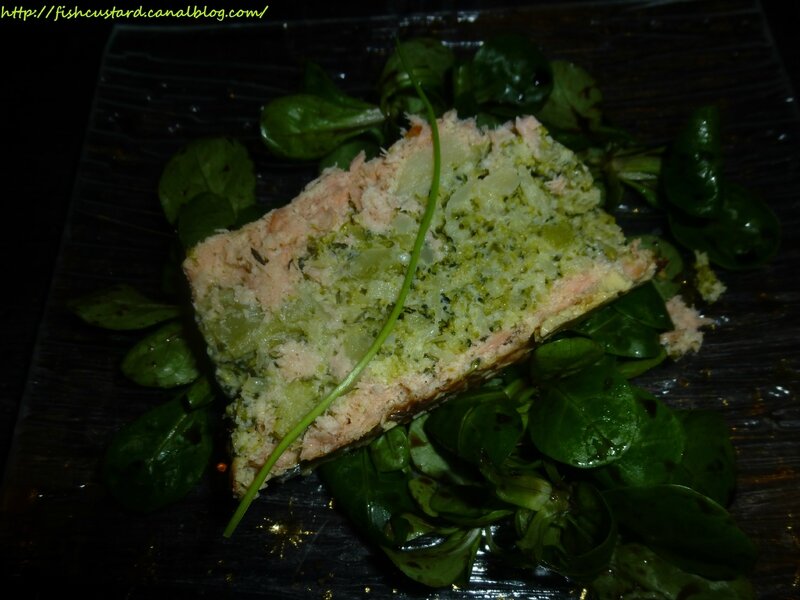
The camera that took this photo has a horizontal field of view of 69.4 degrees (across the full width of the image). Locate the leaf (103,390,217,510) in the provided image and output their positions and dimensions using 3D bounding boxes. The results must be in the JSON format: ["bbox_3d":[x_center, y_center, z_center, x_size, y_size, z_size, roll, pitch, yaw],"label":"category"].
[{"bbox_3d":[-0.077,0.048,0.190,0.032,0.012,0.044,31,70,15],"label":"leaf"}]

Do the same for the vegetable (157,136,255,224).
[{"bbox_3d":[-0.077,-0.047,0.230,0.040,0.013,0.046,-24,67,-9],"label":"vegetable"}]

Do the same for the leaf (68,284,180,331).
[{"bbox_3d":[-0.101,0.002,0.212,0.043,0.011,0.018,3,66,3],"label":"leaf"}]

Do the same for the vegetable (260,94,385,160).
[{"bbox_3d":[-0.032,-0.073,0.240,0.051,0.014,0.034,-7,66,-1],"label":"vegetable"}]

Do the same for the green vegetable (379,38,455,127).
[{"bbox_3d":[0.007,-0.094,0.246,0.030,0.015,0.049,7,66,5],"label":"green vegetable"}]

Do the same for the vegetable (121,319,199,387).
[{"bbox_3d":[-0.083,0.021,0.203,0.031,0.010,0.024,-16,66,-5],"label":"vegetable"}]

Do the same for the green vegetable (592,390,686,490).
[{"bbox_3d":[0.070,0.041,0.180,0.034,0.013,0.036,-39,70,-15],"label":"green vegetable"}]

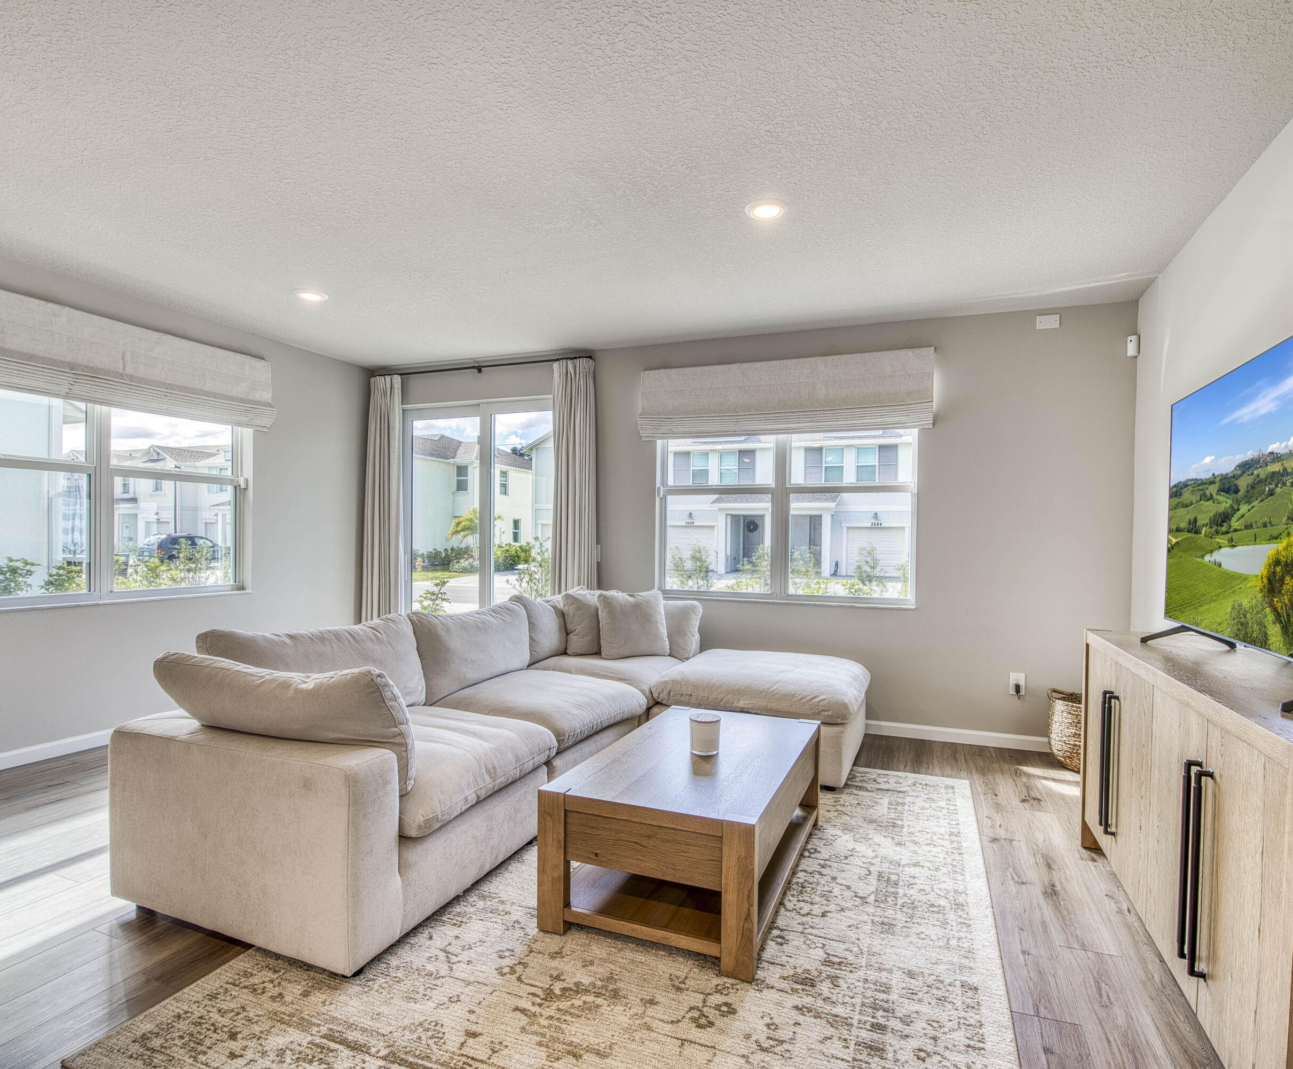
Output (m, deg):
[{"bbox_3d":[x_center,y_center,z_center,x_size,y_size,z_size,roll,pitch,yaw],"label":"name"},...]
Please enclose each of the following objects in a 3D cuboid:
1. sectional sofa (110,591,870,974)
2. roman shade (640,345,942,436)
[{"bbox_3d":[-0.216,0.851,3.353,2.330,0.925,3.140,1,0,22],"label":"sectional sofa"},{"bbox_3d":[0.904,-0.950,4.665,2.033,0.524,0.110,1,0,21],"label":"roman shade"}]

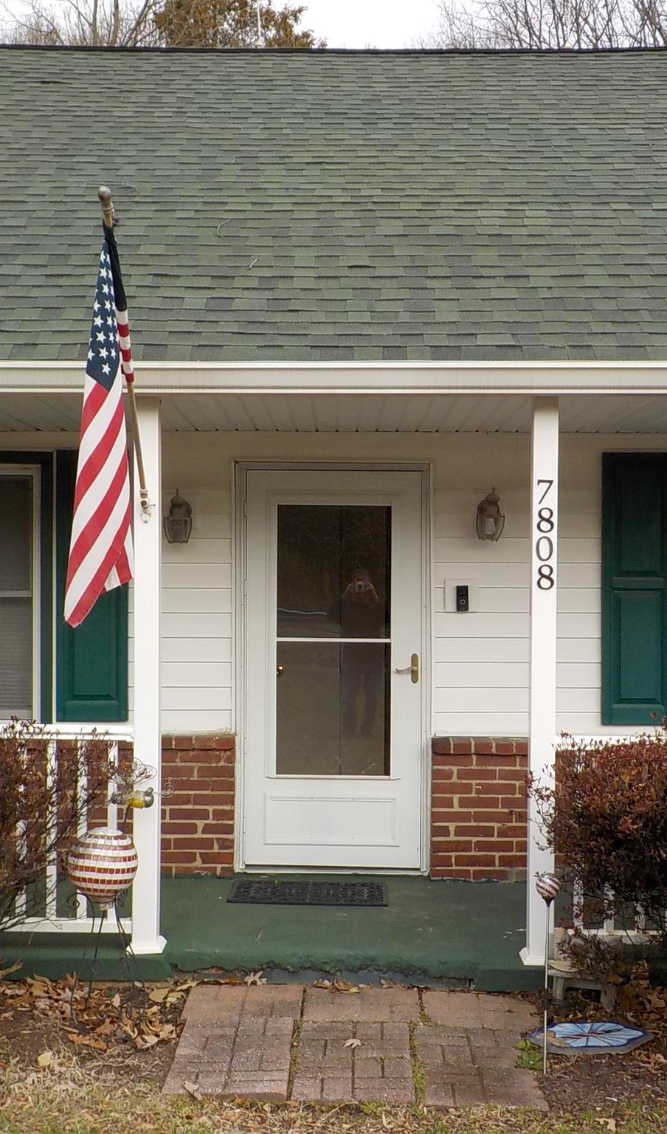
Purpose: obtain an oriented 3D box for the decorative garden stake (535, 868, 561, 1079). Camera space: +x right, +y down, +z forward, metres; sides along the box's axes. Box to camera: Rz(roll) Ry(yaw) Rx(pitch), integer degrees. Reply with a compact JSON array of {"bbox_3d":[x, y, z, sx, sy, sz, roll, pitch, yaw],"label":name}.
[{"bbox_3d":[0.707,1.347,4.330,0.088,0.675,0.088,0,0,1],"label":"decorative garden stake"}]

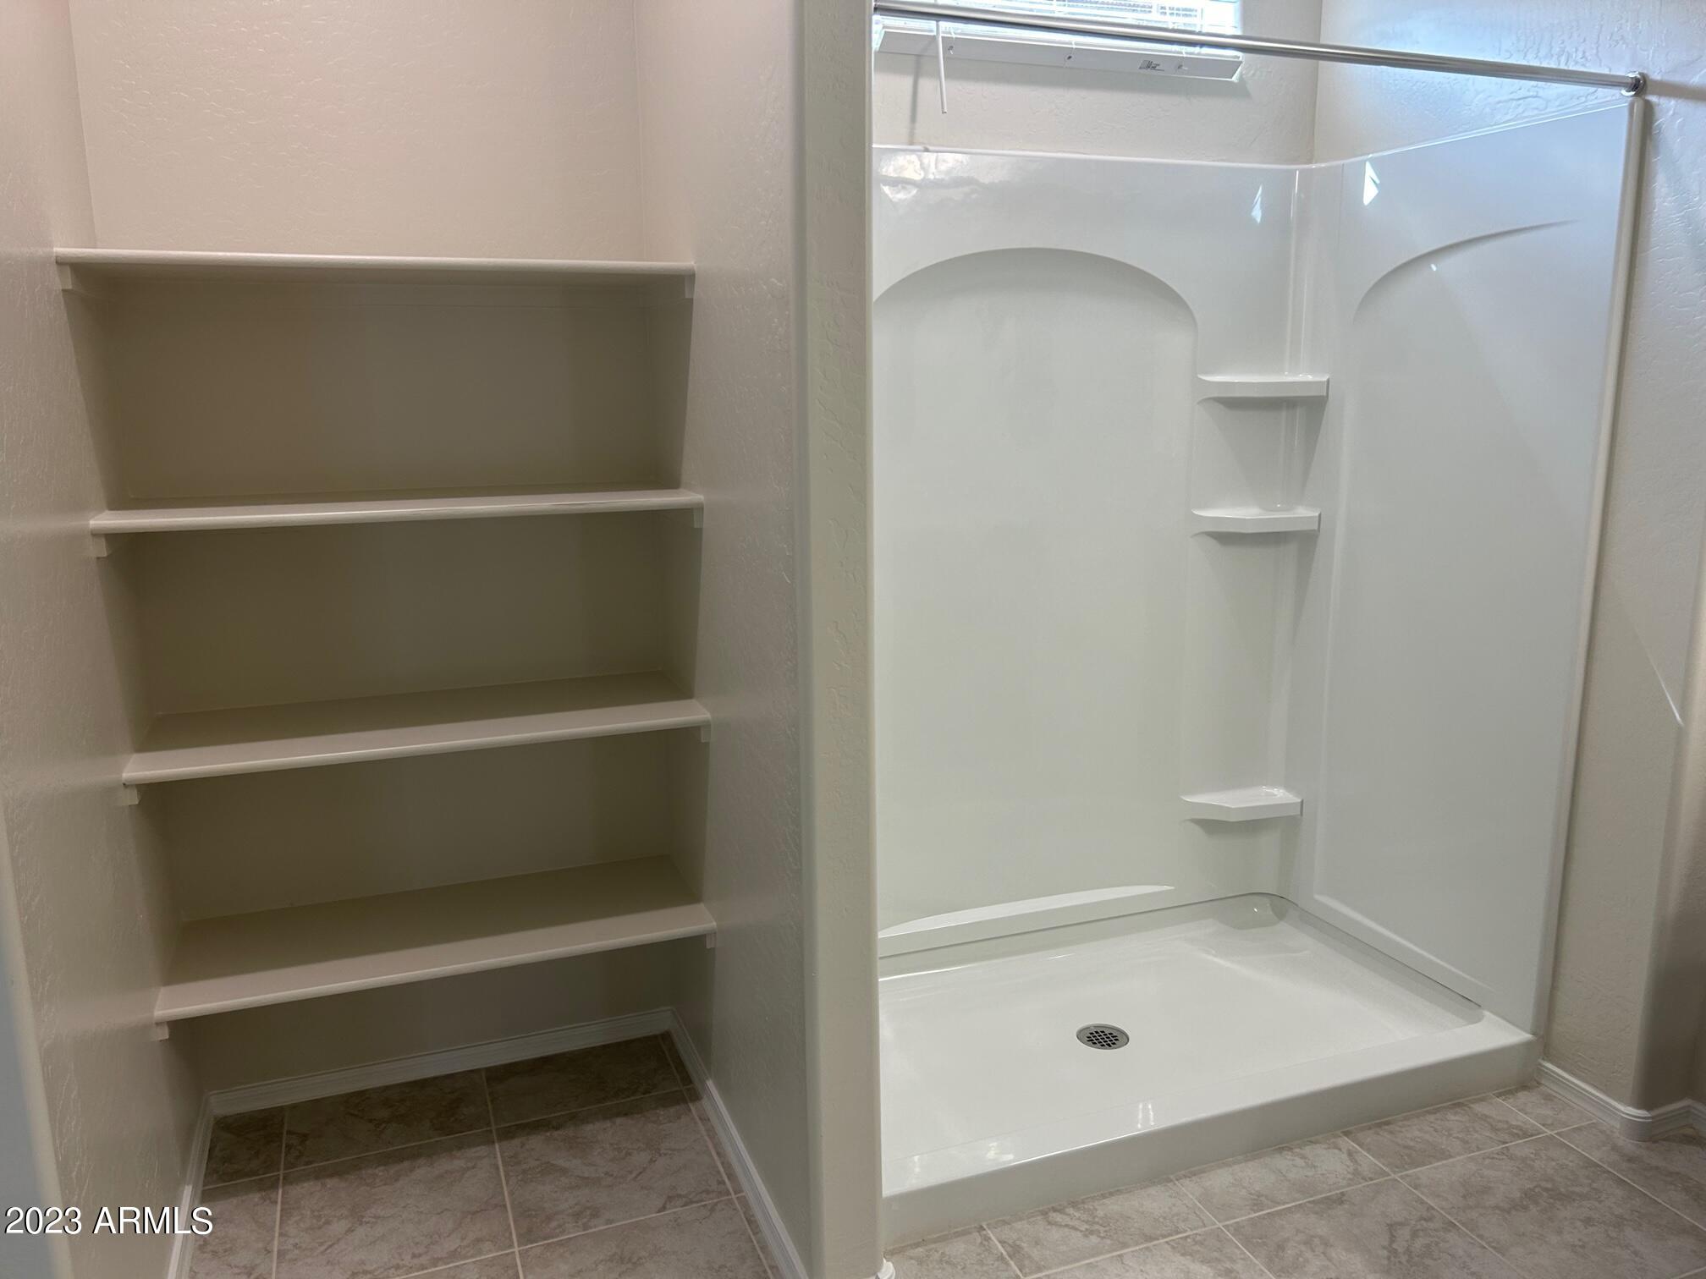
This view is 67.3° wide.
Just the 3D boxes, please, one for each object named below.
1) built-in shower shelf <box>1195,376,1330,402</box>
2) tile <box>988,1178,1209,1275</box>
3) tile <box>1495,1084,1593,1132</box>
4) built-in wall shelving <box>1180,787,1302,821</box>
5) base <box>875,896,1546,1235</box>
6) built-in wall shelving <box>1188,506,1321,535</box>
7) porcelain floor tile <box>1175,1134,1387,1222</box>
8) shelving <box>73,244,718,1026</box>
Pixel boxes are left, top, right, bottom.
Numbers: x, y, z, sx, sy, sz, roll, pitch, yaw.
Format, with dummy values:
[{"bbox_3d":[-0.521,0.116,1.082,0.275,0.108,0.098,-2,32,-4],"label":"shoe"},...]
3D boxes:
[{"bbox_3d":[1.007,-0.623,3.142,0.300,0.054,0.128,-5,12,-20],"label":"built-in shower shelf"},{"bbox_3d":[0.445,1.051,2.287,0.390,0.010,0.143,-5,12,-20],"label":"tile"},{"bbox_3d":[1.424,0.969,2.646,0.118,0.010,0.141,-5,12,-20],"label":"tile"},{"bbox_3d":[1.018,0.438,3.357,0.298,0.051,0.128,-5,12,-20],"label":"built-in wall shelving"},{"bbox_3d":[0.582,0.871,2.871,1.528,0.109,0.896,-5,12,-20],"label":"base"},{"bbox_3d":[1.010,-0.298,3.208,0.300,0.052,0.128,-5,12,-20],"label":"built-in wall shelving"},{"bbox_3d":[0.814,1.020,2.422,0.390,0.010,0.143,-5,12,-20],"label":"porcelain floor tile"},{"bbox_3d":[-0.810,-0.024,2.428,0.987,1.306,0.406,-5,12,-20],"label":"shelving"}]

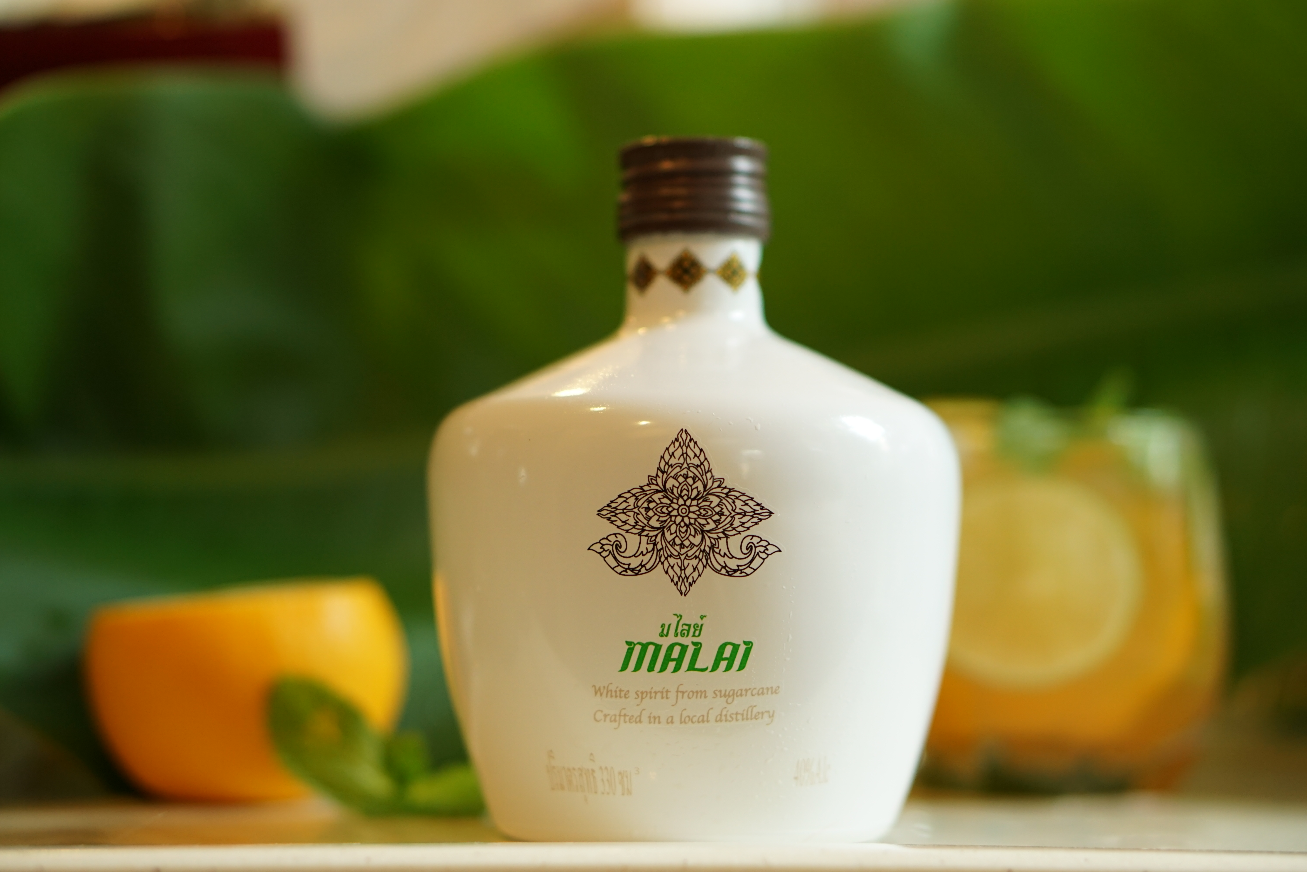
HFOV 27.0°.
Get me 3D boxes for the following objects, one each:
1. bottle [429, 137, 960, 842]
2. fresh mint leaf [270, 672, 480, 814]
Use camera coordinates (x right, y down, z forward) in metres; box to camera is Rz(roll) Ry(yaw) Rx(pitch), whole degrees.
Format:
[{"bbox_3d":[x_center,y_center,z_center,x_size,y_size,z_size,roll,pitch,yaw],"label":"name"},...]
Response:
[{"bbox_3d":[0.008,0.010,0.503,0.098,0.126,0.098,0,-5,3],"label":"bottle"},{"bbox_3d":[-0.056,0.064,0.572,0.051,0.029,0.036,0,-5,0],"label":"fresh mint leaf"}]

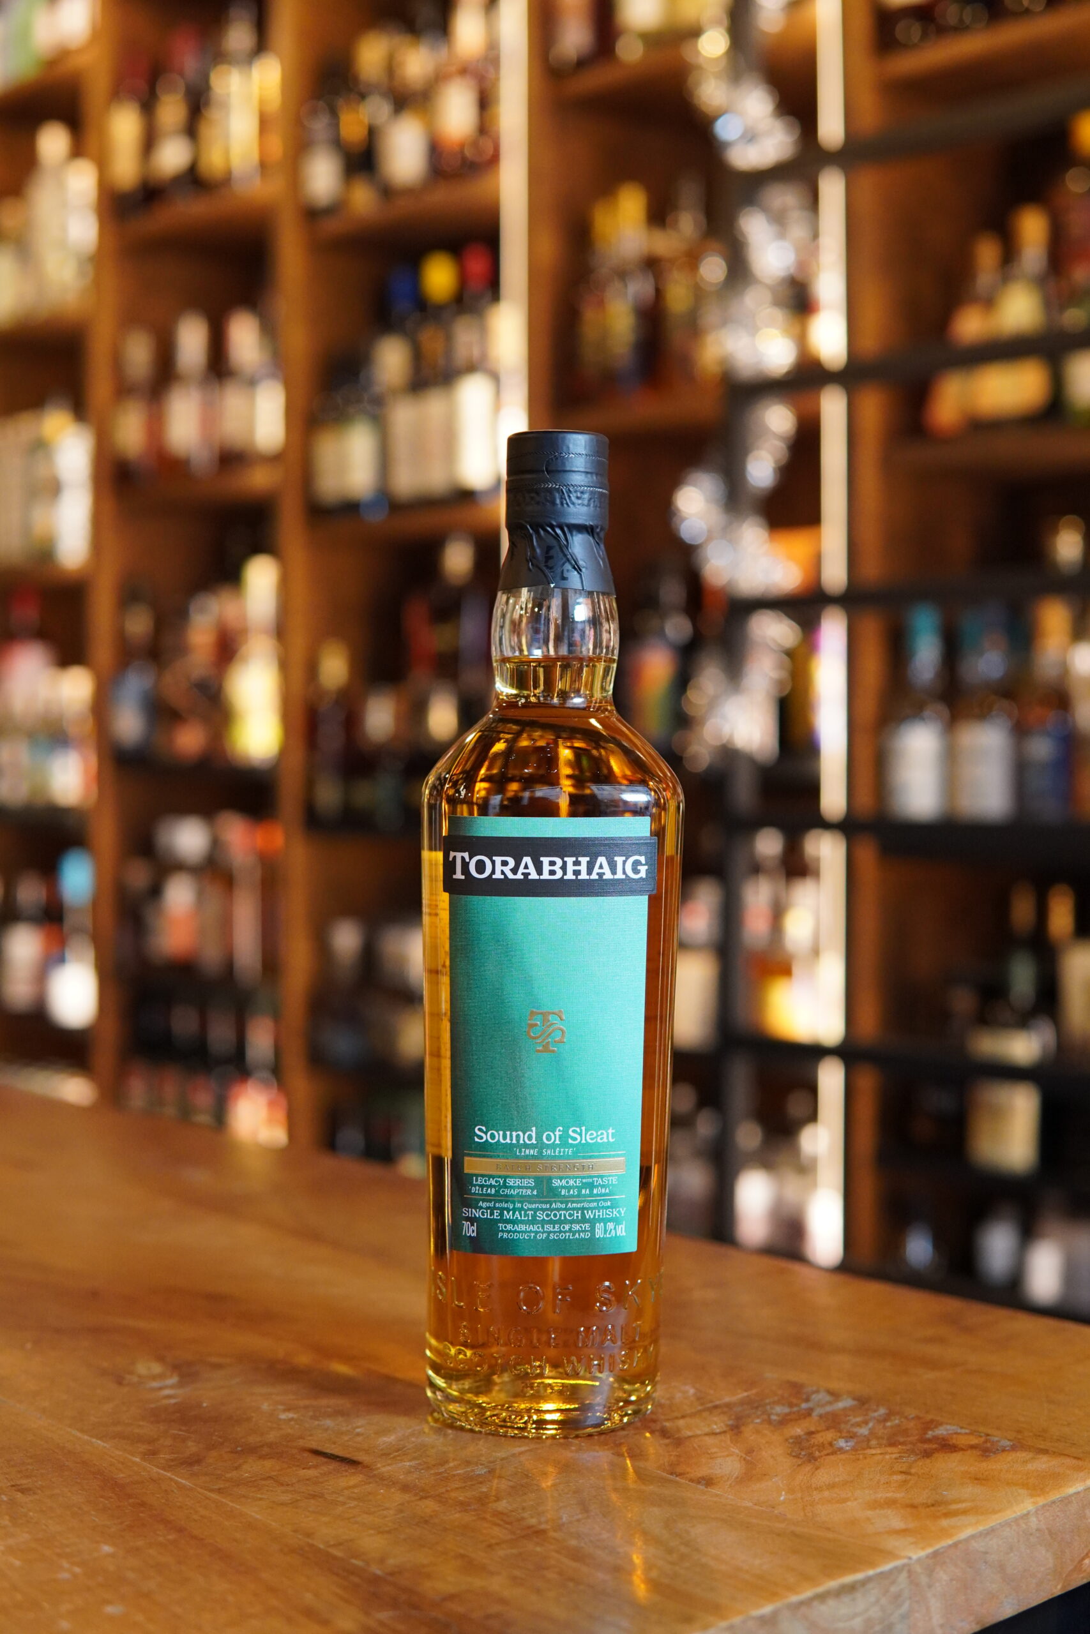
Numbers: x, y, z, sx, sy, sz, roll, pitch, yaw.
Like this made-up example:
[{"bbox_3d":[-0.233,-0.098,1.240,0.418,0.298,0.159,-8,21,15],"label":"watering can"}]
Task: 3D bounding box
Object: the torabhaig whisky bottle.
[{"bbox_3d":[0.001,0.032,0.615,0.079,0.291,0.079,1,3,0],"label":"torabhaig whisky bottle"}]

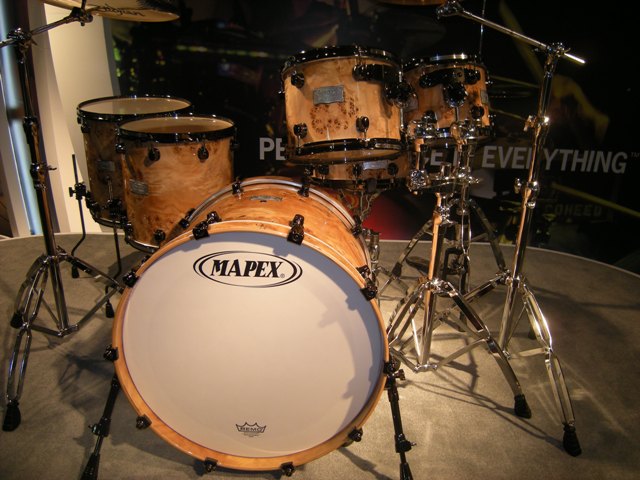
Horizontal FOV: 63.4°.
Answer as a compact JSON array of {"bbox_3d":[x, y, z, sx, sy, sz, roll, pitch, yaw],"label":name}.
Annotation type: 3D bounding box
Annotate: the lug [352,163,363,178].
[{"bbox_3d":[0.121,-0.229,1.665,0.034,0.042,0.027,1,6,8],"label":"lug"}]

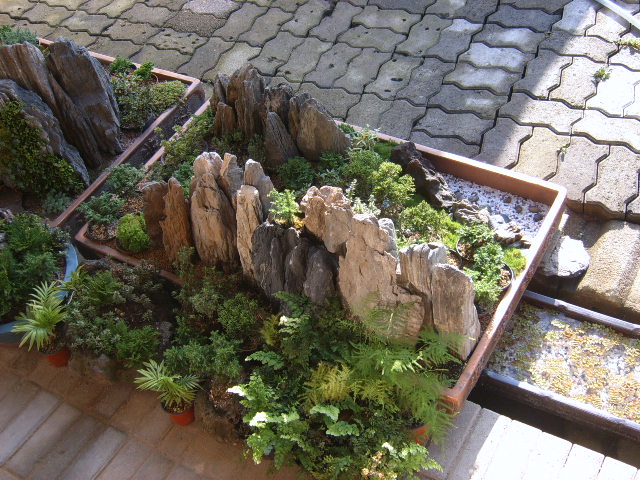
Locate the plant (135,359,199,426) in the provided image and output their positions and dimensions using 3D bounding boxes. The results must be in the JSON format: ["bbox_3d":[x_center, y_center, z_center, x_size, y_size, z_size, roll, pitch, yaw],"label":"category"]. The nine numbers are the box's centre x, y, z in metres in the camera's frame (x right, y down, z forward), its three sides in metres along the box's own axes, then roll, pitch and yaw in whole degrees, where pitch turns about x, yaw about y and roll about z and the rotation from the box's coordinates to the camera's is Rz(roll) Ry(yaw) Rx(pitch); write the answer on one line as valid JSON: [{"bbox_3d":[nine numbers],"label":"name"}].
[{"bbox_3d":[-0.330,0.357,1.891,0.138,0.165,0.118,-31,49,-14],"label":"plant"}]

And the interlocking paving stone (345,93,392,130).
[{"bbox_3d":[0.137,-0.353,2.587,0.131,0.060,0.238,17,54,27],"label":"interlocking paving stone"}]

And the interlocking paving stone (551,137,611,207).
[{"bbox_3d":[0.702,-0.173,2.272,0.132,0.063,0.236,17,55,26],"label":"interlocking paving stone"}]

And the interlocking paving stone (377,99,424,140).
[{"bbox_3d":[0.231,-0.322,2.515,0.132,0.063,0.236,17,55,26],"label":"interlocking paving stone"}]

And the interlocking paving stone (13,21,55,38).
[{"bbox_3d":[-1.133,-0.787,3.248,0.236,0.063,0.132,17,55,26],"label":"interlocking paving stone"}]

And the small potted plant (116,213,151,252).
[{"bbox_3d":[-0.508,-0.004,2.263,0.094,0.128,0.094,-27,49,-11],"label":"small potted plant"}]

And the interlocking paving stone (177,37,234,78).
[{"bbox_3d":[-0.396,-0.622,2.963,0.131,0.060,0.238,17,54,27],"label":"interlocking paving stone"}]

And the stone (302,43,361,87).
[{"bbox_3d":[0.051,-0.566,2.803,0.131,0.060,0.238,17,54,27],"label":"stone"}]

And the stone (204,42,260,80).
[{"bbox_3d":[-0.293,-0.580,2.866,0.132,0.063,0.236,17,55,26],"label":"stone"}]

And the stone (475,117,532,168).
[{"bbox_3d":[0.517,-0.241,2.392,0.131,0.060,0.238,17,54,27],"label":"stone"}]

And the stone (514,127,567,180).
[{"bbox_3d":[0.611,-0.206,2.323,0.132,0.063,0.236,17,55,26],"label":"stone"}]

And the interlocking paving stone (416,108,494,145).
[{"bbox_3d":[0.403,-0.320,2.492,0.238,0.060,0.131,17,54,27],"label":"interlocking paving stone"}]

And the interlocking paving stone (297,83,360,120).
[{"bbox_3d":[0.019,-0.425,2.656,0.236,0.063,0.132,17,55,26],"label":"interlocking paving stone"}]

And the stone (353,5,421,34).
[{"bbox_3d":[0.238,-0.750,2.925,0.238,0.060,0.131,17,54,27],"label":"stone"}]

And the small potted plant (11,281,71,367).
[{"bbox_3d":[-0.692,0.218,2.074,0.170,0.222,0.162,-36,50,-19],"label":"small potted plant"}]

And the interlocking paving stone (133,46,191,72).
[{"bbox_3d":[-0.567,-0.636,3.018,0.238,0.060,0.131,17,54,27],"label":"interlocking paving stone"}]

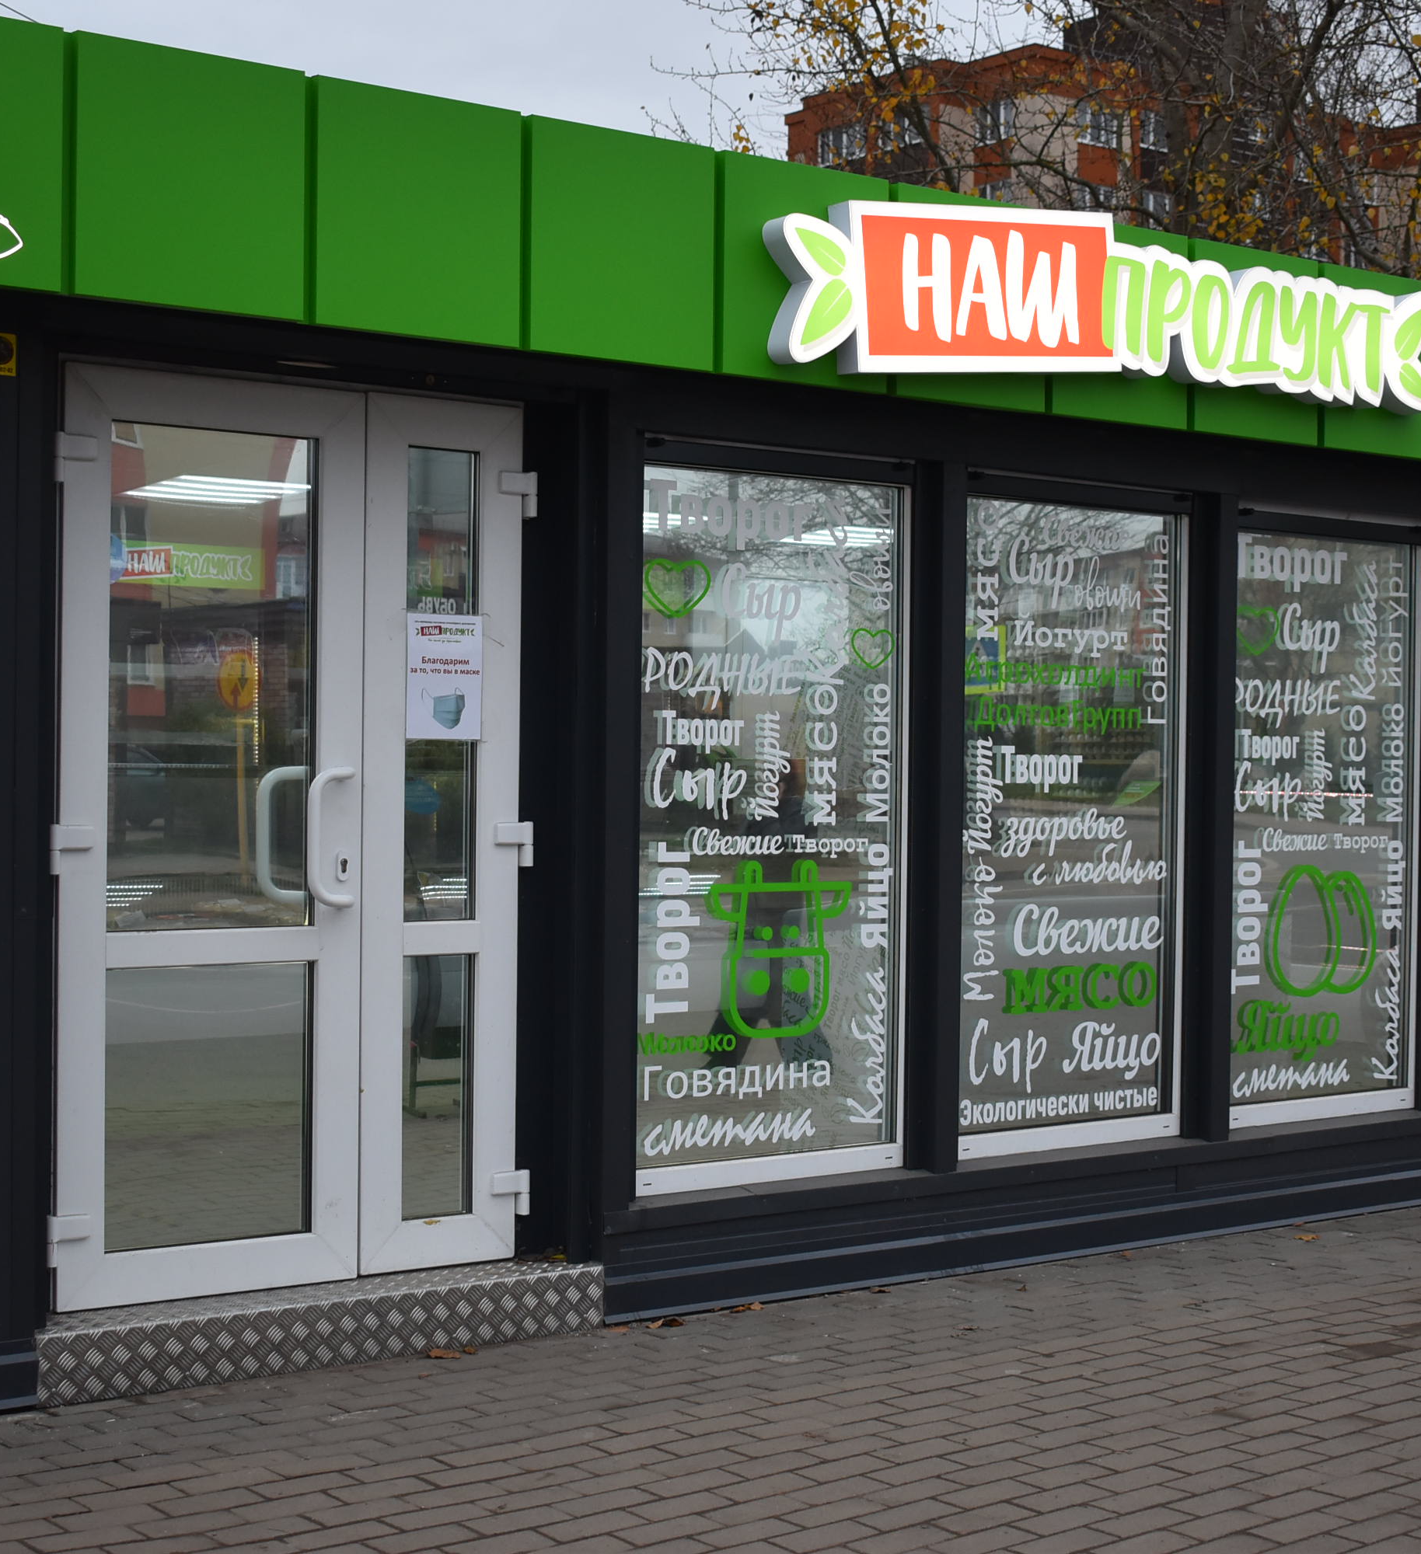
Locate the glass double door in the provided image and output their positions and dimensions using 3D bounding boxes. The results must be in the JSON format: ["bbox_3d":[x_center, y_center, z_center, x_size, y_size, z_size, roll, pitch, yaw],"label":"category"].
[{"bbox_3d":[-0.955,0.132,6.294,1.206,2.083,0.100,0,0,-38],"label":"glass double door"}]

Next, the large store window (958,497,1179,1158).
[{"bbox_3d":[1.008,0.139,7.745,0.925,1.831,0.080,0,0,-38],"label":"large store window"}]

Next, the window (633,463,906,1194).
[{"bbox_3d":[0.142,0.134,7.065,0.922,1.832,0.080,0,0,-38],"label":"window"}]

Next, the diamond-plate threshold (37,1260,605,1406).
[{"bbox_3d":[-0.904,1.252,6.228,1.460,0.152,0.230,0,0,-38],"label":"diamond-plate threshold"}]

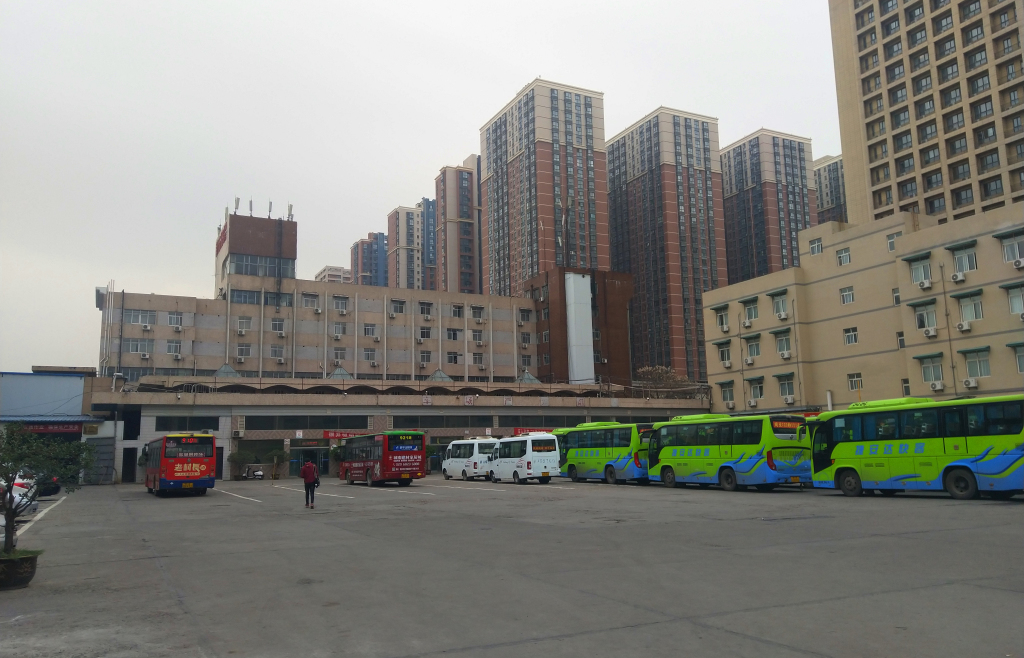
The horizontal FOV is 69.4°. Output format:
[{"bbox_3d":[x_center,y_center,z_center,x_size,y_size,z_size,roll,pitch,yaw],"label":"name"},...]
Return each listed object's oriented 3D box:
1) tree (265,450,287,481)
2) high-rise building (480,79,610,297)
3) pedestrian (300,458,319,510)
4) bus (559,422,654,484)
[{"bbox_3d":[-19.532,11.325,61.858,2.000,2.500,2.000,-1,-10,0],"label":"tree"},{"bbox_3d":[9.156,-14.447,206.948,21.430,97.290,34.640,3,-10,-27],"label":"high-rise building"},{"bbox_3d":[-7.059,5.408,25.921,0.560,1.710,0.380,1,-10,-14],"label":"pedestrian"},{"bbox_3d":[5.646,7.095,42.140,2.450,3.250,8.300,3,-11,-25],"label":"bus"}]

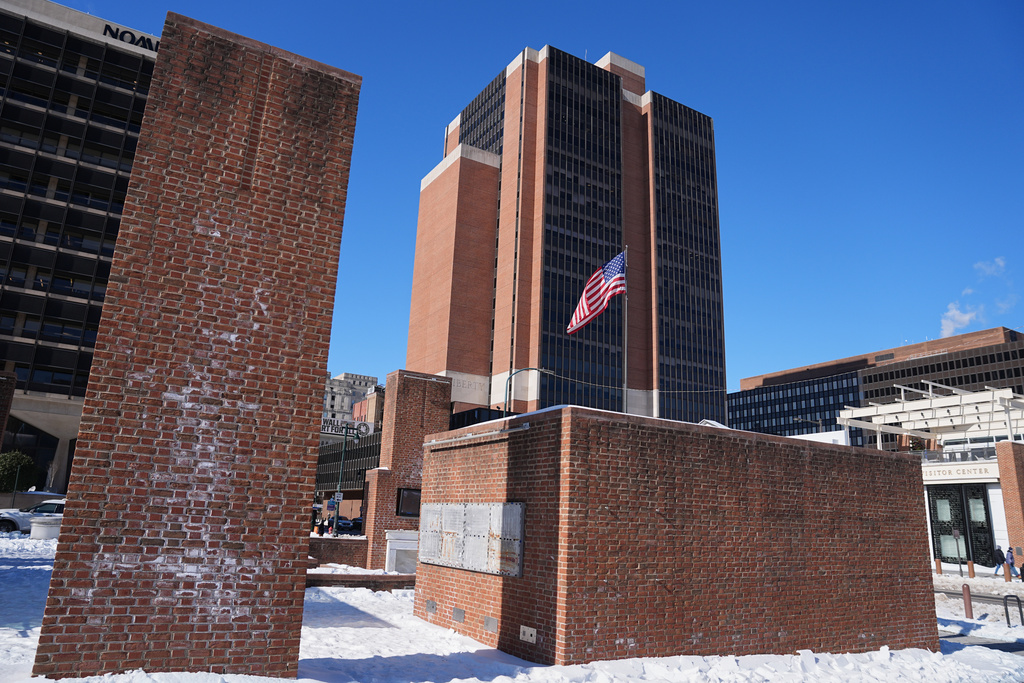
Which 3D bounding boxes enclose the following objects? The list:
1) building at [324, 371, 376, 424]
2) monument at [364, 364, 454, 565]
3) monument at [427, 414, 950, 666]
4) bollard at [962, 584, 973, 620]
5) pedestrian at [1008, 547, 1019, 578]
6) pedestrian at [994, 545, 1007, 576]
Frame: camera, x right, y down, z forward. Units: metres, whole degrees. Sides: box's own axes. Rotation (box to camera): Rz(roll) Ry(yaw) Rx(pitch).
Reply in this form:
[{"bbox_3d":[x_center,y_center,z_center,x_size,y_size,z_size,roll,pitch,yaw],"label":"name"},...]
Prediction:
[{"bbox_3d":[-93.837,51.200,324.605,46.000,64.000,45.000,11,-17,-31],"label":"building"},{"bbox_3d":[-3.078,3.930,20.920,2.460,5.830,1.050,11,-17,-31],"label":"monument"},{"bbox_3d":[2.883,3.362,11.627,7.860,3.150,4.140,11,-17,-31],"label":"monument"},{"bbox_3d":[12.138,6.927,18.181,0.150,0.890,0.150,11,-17,-31],"label":"bollard"},{"bbox_3d":[28.109,12.414,38.345,0.480,1.670,0.600,11,-17,-31],"label":"pedestrian"},{"bbox_3d":[28.015,12.618,39.261,0.500,1.690,0.600,11,-17,-31],"label":"pedestrian"}]

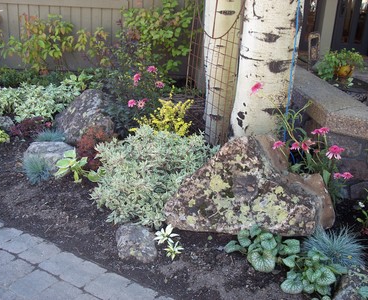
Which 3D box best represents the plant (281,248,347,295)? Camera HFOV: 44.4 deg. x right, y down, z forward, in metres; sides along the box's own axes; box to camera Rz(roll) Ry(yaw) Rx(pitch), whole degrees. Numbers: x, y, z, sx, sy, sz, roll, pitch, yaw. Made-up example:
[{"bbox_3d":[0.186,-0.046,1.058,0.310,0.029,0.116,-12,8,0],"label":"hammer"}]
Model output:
[{"bbox_3d":[0.580,0.535,2.000,0.285,0.165,0.270,9,19,18],"label":"plant"}]

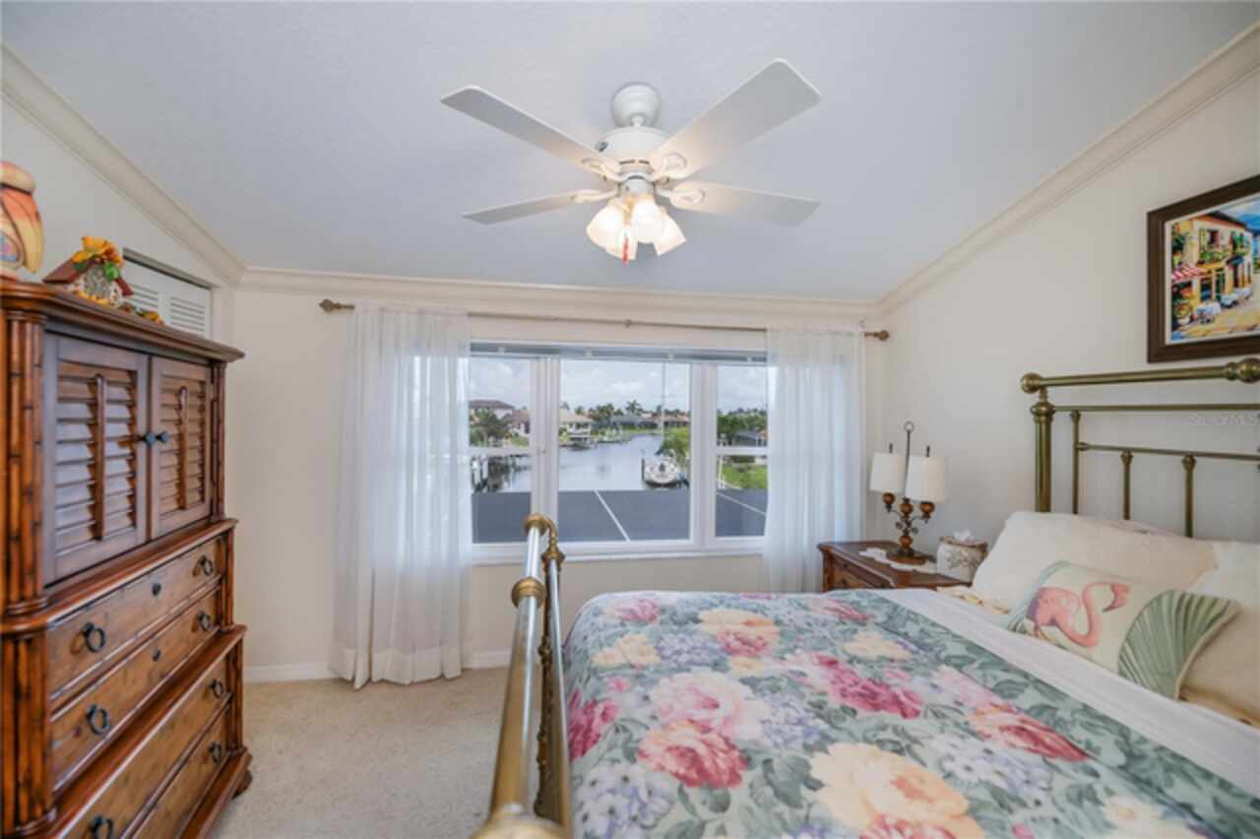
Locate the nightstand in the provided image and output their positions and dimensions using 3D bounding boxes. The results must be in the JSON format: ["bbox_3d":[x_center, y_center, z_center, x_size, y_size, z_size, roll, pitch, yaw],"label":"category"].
[{"bbox_3d":[1.483,1.145,2.749,0.540,0.710,0.730,1,0,-9],"label":"nightstand"}]

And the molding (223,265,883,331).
[{"bbox_3d":[-0.213,-0.734,2.951,3.950,0.125,0.085,1,0,-9],"label":"molding"}]

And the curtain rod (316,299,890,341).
[{"bbox_3d":[-0.011,-0.588,2.937,3.450,0.080,0.090,1,0,-9],"label":"curtain rod"}]

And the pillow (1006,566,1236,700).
[{"bbox_3d":[1.427,0.596,1.470,0.125,0.310,0.480,41,-5,-7],"label":"pillow"}]

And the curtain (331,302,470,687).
[{"bbox_3d":[-1.276,0.411,2.749,0.740,2.100,0.140,1,0,-9],"label":"curtain"}]

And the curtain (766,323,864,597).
[{"bbox_3d":[1.190,0.434,3.124,0.710,2.100,0.130,1,0,-9],"label":"curtain"}]

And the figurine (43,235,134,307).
[{"bbox_3d":[-1.373,-0.371,1.248,0.100,0.155,0.140,1,0,9],"label":"figurine"}]

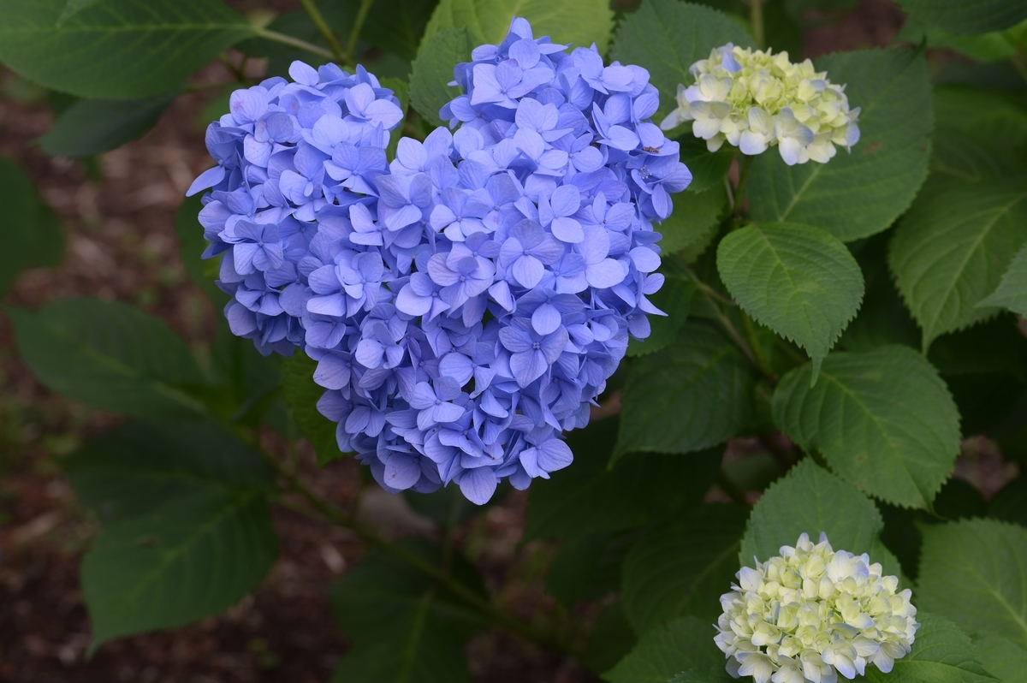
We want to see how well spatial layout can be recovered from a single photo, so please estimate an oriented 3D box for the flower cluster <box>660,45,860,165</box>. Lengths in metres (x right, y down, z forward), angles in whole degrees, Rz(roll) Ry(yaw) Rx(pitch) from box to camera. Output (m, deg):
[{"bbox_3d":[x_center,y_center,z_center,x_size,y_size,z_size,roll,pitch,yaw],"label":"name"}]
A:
[{"bbox_3d":[0.129,-0.123,1.330,0.102,0.053,0.085,6,30,-3],"label":"flower cluster"}]

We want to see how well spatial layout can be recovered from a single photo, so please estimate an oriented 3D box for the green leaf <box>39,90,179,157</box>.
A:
[{"bbox_3d":[-0.238,-0.134,1.520,0.095,0.020,0.060,-1,35,-12],"label":"green leaf"}]

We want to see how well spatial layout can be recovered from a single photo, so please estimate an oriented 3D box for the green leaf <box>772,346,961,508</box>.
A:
[{"bbox_3d":[0.189,0.045,1.370,0.107,0.022,0.082,39,59,11],"label":"green leaf"}]

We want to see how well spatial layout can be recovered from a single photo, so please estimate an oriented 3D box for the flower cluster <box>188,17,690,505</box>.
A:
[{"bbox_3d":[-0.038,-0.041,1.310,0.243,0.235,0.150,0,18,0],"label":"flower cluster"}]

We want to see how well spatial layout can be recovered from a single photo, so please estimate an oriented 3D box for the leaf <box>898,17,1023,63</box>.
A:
[{"bbox_3d":[0.275,-0.189,1.580,0.090,0.018,0.060,-9,34,-19],"label":"leaf"}]

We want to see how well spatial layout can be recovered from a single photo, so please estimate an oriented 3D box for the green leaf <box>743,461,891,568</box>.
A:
[{"bbox_3d":[0.162,0.096,1.380,0.082,0.020,0.095,2,45,2],"label":"green leaf"}]

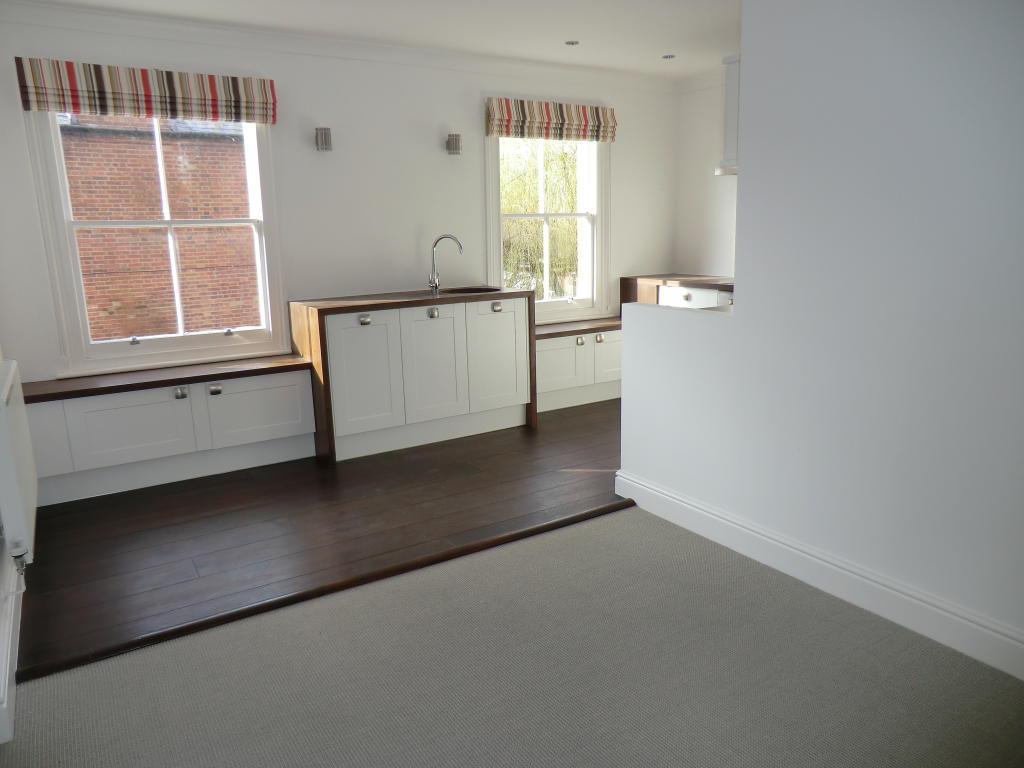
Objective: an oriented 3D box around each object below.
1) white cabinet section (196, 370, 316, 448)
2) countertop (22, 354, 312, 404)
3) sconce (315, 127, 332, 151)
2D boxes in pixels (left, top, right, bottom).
[{"bbox_3d":[-1.551,0.110,4.256,0.609,0.385,0.403,-9,14,-31],"label":"white cabinet section"},{"bbox_3d":[-1.925,-0.047,4.023,1.484,0.039,0.388,-9,15,-31],"label":"countertop"},{"bbox_3d":[-1.159,-1.499,4.370,0.091,0.138,0.104,-9,15,-31],"label":"sconce"}]

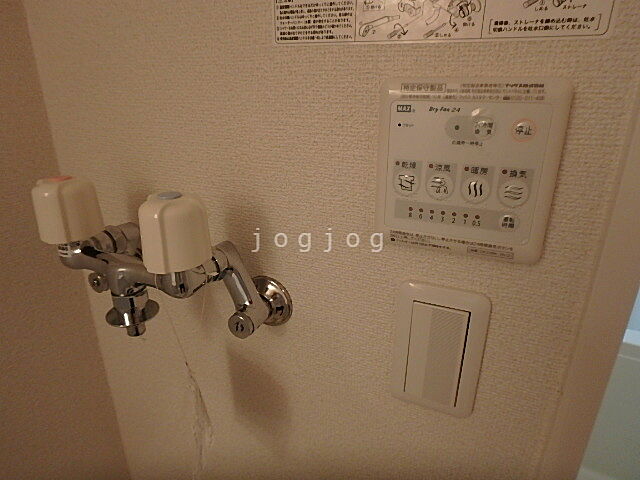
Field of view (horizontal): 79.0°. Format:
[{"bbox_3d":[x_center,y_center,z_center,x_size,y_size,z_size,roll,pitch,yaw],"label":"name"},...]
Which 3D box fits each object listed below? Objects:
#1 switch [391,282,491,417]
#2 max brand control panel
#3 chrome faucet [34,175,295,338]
[{"bbox_3d":[0.097,0.094,0.324,0.070,0.120,0.010,9,23,21],"label":"switch"},{"bbox_3d":[0.098,-0.047,0.270,0.117,0.119,0.017,9,22,22],"label":"max brand control panel"},{"bbox_3d":[-0.146,0.021,0.345,0.219,0.155,0.124,9,22,22],"label":"chrome faucet"}]

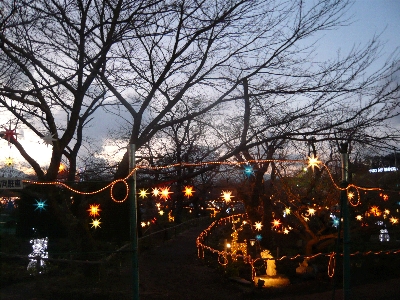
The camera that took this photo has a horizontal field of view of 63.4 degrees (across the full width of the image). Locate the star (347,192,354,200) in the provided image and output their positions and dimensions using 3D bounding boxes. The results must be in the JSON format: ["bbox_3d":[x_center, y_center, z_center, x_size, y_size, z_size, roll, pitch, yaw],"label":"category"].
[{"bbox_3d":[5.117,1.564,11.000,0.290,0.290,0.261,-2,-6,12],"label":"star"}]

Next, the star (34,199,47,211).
[{"bbox_3d":[-4.684,1.600,9.500,0.380,0.380,0.320,0,-3,-26],"label":"star"}]

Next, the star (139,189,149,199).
[{"bbox_3d":[-1.659,1.272,9.500,0.330,0.330,0.297,-1,-6,-5],"label":"star"}]

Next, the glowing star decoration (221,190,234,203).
[{"bbox_3d":[0.850,1.437,10.000,0.400,0.380,0.330,-1,-3,5],"label":"glowing star decoration"}]

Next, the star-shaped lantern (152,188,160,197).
[{"bbox_3d":[-1.391,1.347,10.300,0.310,0.310,0.279,-1,-6,-4],"label":"star-shaped lantern"}]

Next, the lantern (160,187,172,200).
[{"bbox_3d":[-0.854,1.098,8.200,0.360,0.360,0.324,-1,-6,-3],"label":"lantern"}]

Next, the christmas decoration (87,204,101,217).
[{"bbox_3d":[-3.128,1.777,9.500,0.400,0.370,0.330,0,-3,-18],"label":"christmas decoration"}]

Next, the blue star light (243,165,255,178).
[{"bbox_3d":[1.224,0.545,8.200,0.340,0.340,0.306,-2,-6,4],"label":"blue star light"}]

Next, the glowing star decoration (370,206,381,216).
[{"bbox_3d":[7.053,2.471,13.000,0.400,0.400,0.330,-2,-3,28],"label":"glowing star decoration"}]

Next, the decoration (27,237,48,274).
[{"bbox_3d":[-4.621,3.000,9.200,0.620,1.080,0.500,-1,-3,-6],"label":"decoration"}]

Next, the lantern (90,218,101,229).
[{"bbox_3d":[-3.392,2.386,10.500,0.350,0.350,0.300,0,-3,-18],"label":"lantern"}]

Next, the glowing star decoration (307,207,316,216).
[{"bbox_3d":[4.481,2.512,13.000,0.390,0.360,0.320,-2,-3,19],"label":"glowing star decoration"}]

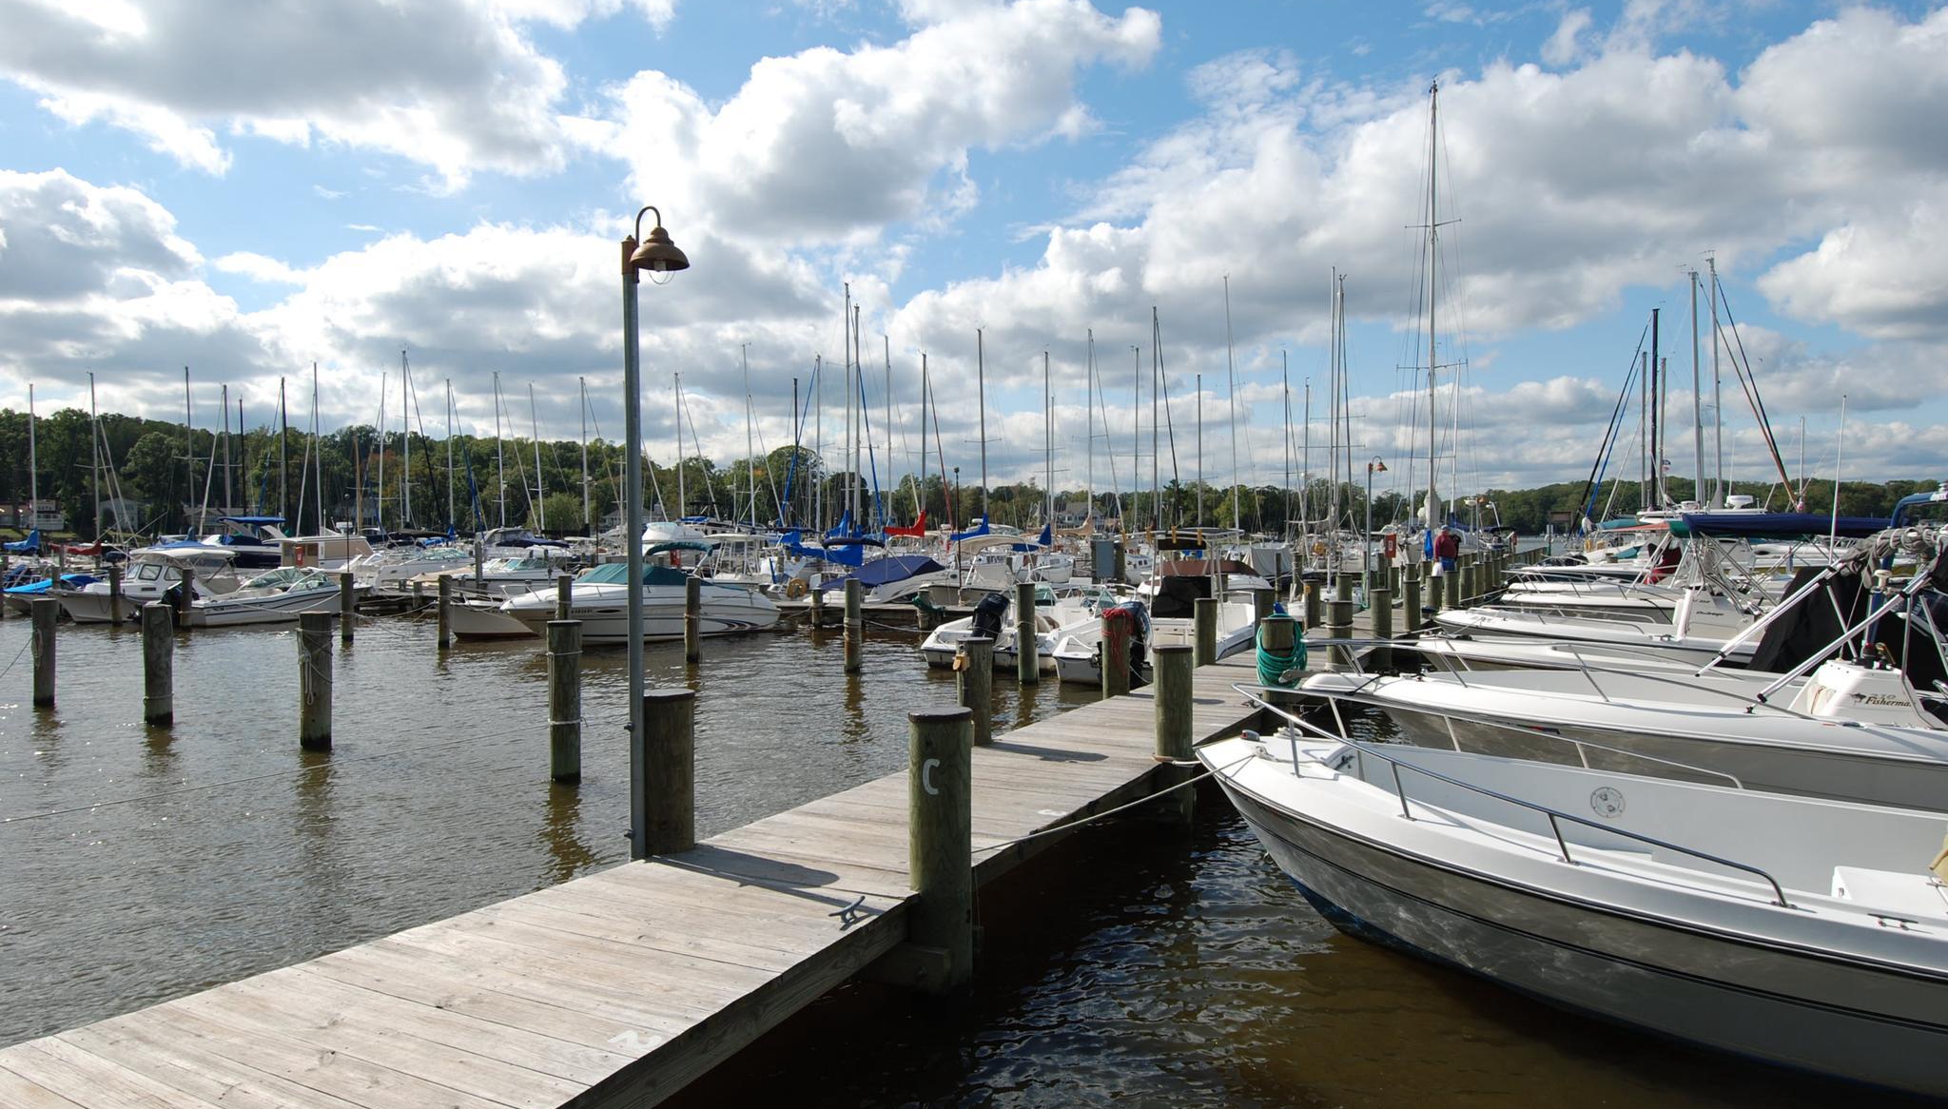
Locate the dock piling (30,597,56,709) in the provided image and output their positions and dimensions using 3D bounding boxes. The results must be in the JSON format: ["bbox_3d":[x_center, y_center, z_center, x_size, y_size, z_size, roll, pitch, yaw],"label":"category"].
[{"bbox_3d":[-10.946,1.160,13.400,0.265,1.281,0.265,0,1,0],"label":"dock piling"}]

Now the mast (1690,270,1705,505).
[{"bbox_3d":[23.853,-4.672,37.578,0.161,9.150,0.140,-1,1,29],"label":"mast"}]

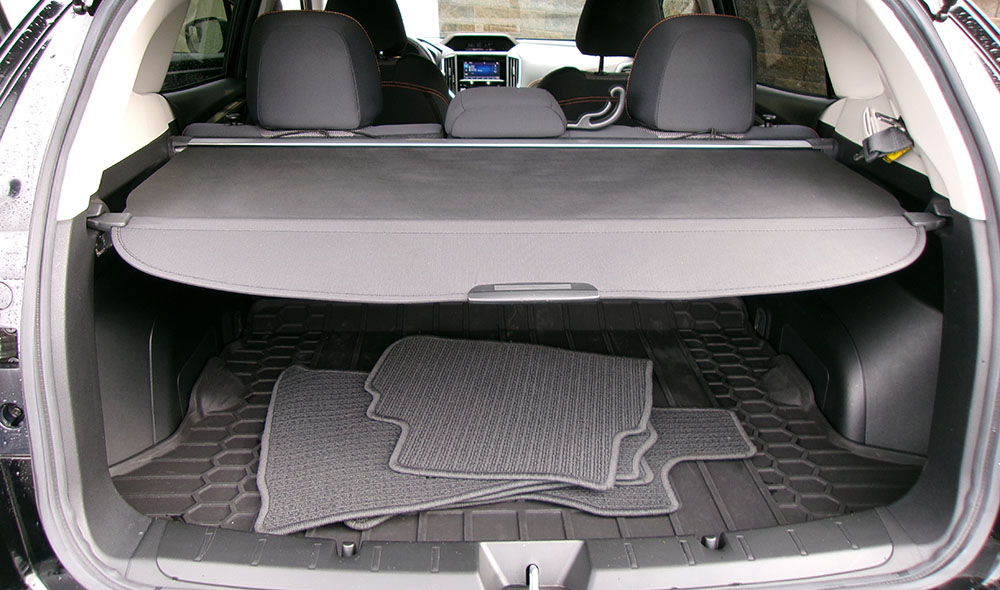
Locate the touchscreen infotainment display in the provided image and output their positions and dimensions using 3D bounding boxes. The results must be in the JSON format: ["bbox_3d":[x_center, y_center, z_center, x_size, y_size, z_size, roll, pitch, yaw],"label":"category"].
[{"bbox_3d":[-0.073,-0.896,3.100,0.150,0.077,0.020,-1,14,-3],"label":"touchscreen infotainment display"}]

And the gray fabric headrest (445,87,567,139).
[{"bbox_3d":[0.010,-0.323,1.408,0.220,0.110,0.125,0,23,-2],"label":"gray fabric headrest"}]

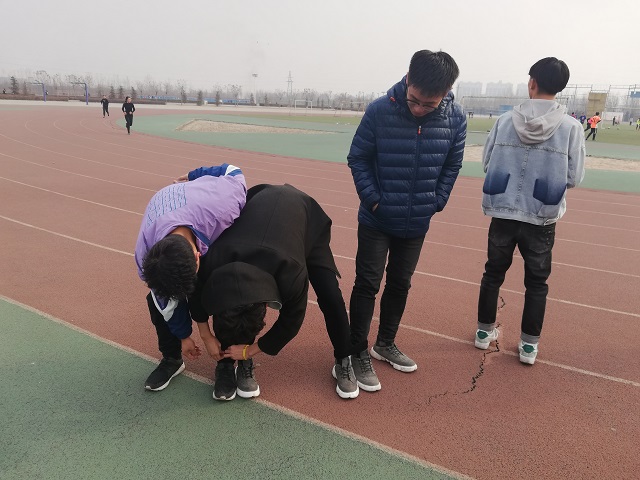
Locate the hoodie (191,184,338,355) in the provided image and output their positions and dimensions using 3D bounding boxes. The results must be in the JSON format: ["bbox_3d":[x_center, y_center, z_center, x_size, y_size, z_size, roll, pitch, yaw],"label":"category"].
[{"bbox_3d":[-0.265,0.135,2.523,0.660,0.810,0.680,6,16,16],"label":"hoodie"}]

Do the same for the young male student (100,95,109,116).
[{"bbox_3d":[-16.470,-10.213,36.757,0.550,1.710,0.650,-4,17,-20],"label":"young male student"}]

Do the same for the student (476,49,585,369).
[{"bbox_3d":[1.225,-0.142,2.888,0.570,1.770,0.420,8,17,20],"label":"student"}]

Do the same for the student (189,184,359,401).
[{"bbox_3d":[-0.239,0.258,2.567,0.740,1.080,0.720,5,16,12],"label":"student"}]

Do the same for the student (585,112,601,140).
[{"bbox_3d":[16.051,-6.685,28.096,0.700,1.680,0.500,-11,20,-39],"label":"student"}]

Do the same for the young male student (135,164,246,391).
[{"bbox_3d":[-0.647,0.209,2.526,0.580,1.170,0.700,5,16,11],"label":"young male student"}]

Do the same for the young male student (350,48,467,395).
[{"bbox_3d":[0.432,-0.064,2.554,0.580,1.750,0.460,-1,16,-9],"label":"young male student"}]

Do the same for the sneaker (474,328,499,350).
[{"bbox_3d":[1.125,0.617,3.227,0.110,0.120,0.290,9,17,25],"label":"sneaker"}]

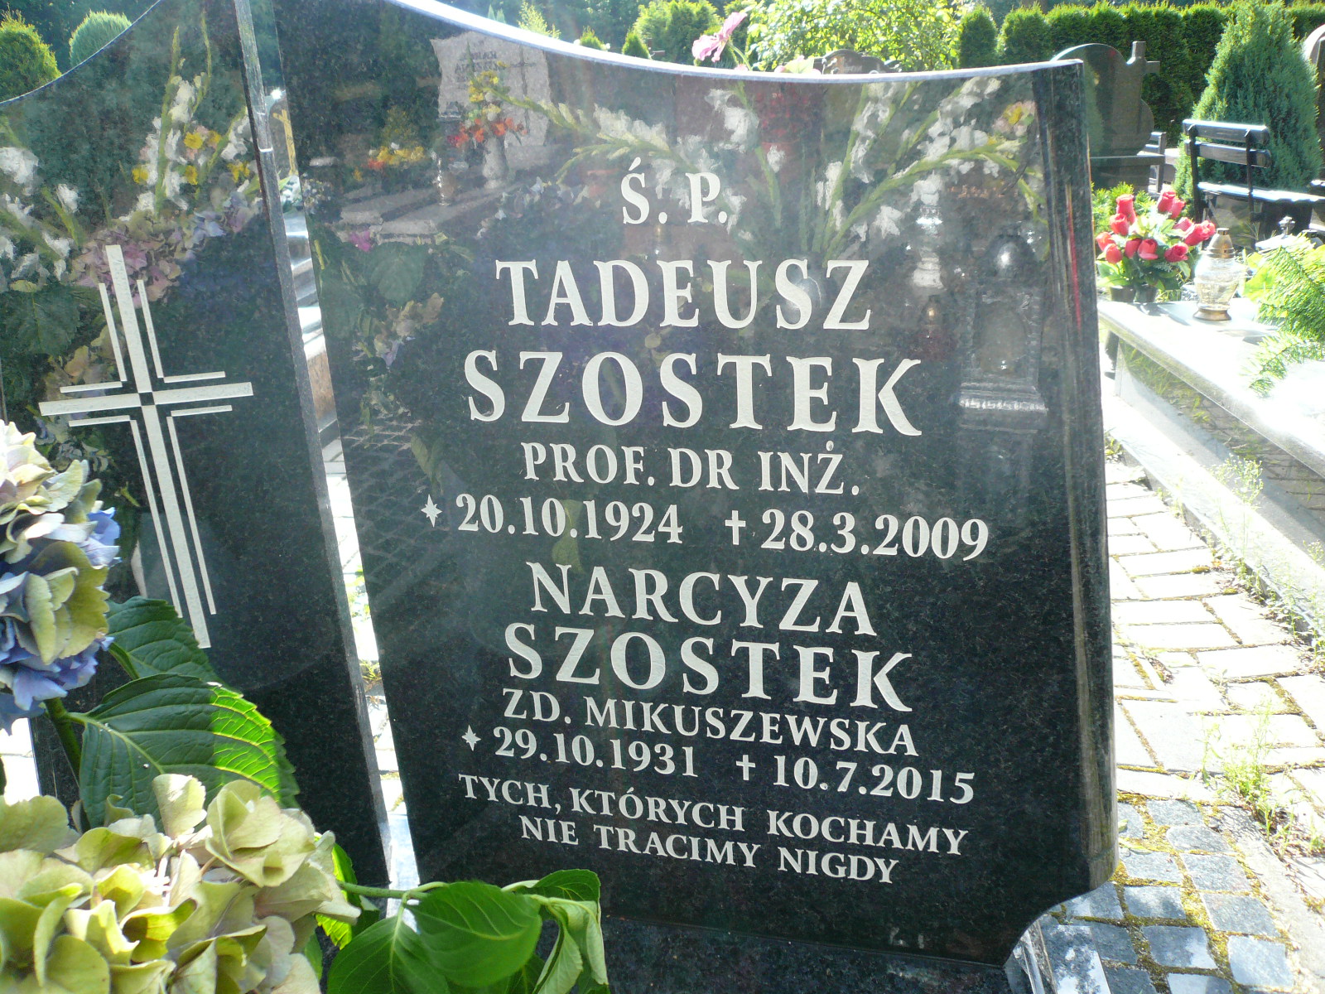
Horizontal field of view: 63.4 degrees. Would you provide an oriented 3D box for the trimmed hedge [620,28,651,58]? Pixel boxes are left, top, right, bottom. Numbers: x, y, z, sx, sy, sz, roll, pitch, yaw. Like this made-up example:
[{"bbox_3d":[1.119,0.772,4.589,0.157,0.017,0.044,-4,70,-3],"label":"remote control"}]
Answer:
[{"bbox_3d":[-0.194,-3.433,9.223,0.500,1.100,0.500,-5,24,3],"label":"trimmed hedge"}]

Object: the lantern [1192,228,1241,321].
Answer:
[{"bbox_3d":[1.580,-0.635,3.053,0.137,0.247,0.137,-5,24,3],"label":"lantern"}]

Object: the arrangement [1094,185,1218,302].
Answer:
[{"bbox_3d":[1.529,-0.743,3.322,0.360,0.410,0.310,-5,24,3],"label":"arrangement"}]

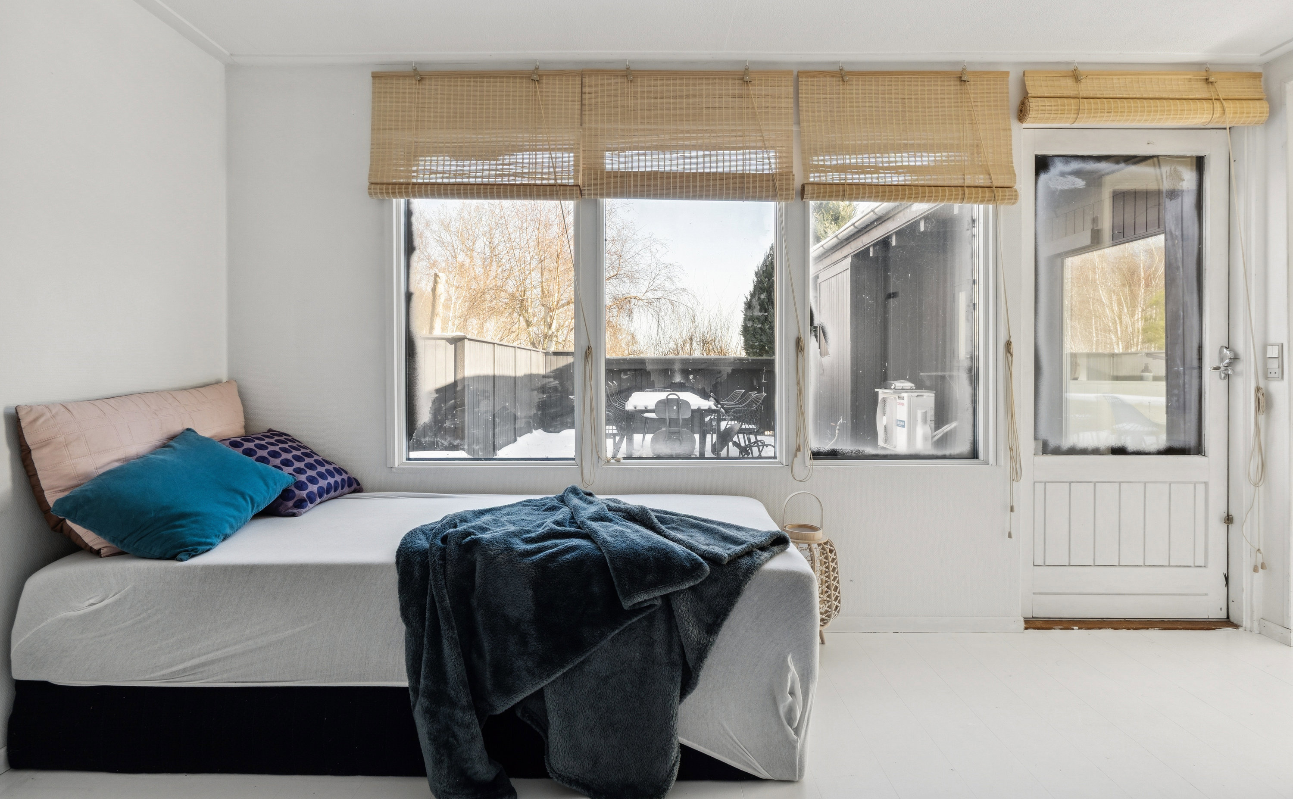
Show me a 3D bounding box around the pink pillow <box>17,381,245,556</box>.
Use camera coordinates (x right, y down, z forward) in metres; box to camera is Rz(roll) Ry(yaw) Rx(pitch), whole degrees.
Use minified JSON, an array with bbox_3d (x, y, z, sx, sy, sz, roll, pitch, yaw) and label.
[{"bbox_3d":[-1.518,0.195,2.193,0.124,0.457,0.824,-17,2,1],"label":"pink pillow"}]

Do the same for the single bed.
[{"bbox_3d":[-0.596,0.665,2.187,2.054,0.552,0.913,0,2,1],"label":"single bed"}]

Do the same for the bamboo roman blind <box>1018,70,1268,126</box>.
[{"bbox_3d":[1.885,-1.140,2.570,0.935,0.225,0.130,0,2,0],"label":"bamboo roman blind"}]

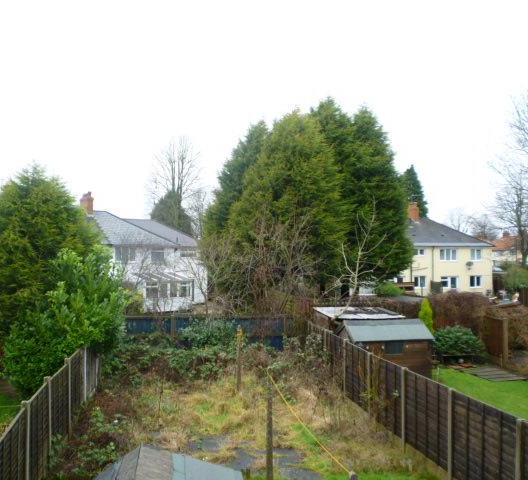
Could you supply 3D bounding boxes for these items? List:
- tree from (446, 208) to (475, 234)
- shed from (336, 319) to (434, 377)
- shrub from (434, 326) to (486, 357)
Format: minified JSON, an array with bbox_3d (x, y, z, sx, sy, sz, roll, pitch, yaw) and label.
[{"bbox_3d":[32.200,0.600,88.000,5.800,11.500,5.800,0,-1,0],"label":"tree"},{"bbox_3d":[3.830,3.660,17.250,2.600,2.170,1.950,0,-1,-10],"label":"shed"},{"bbox_3d":[8.172,4.272,22.300,2.150,1.350,1.800,0,-1,-11],"label":"shrub"}]

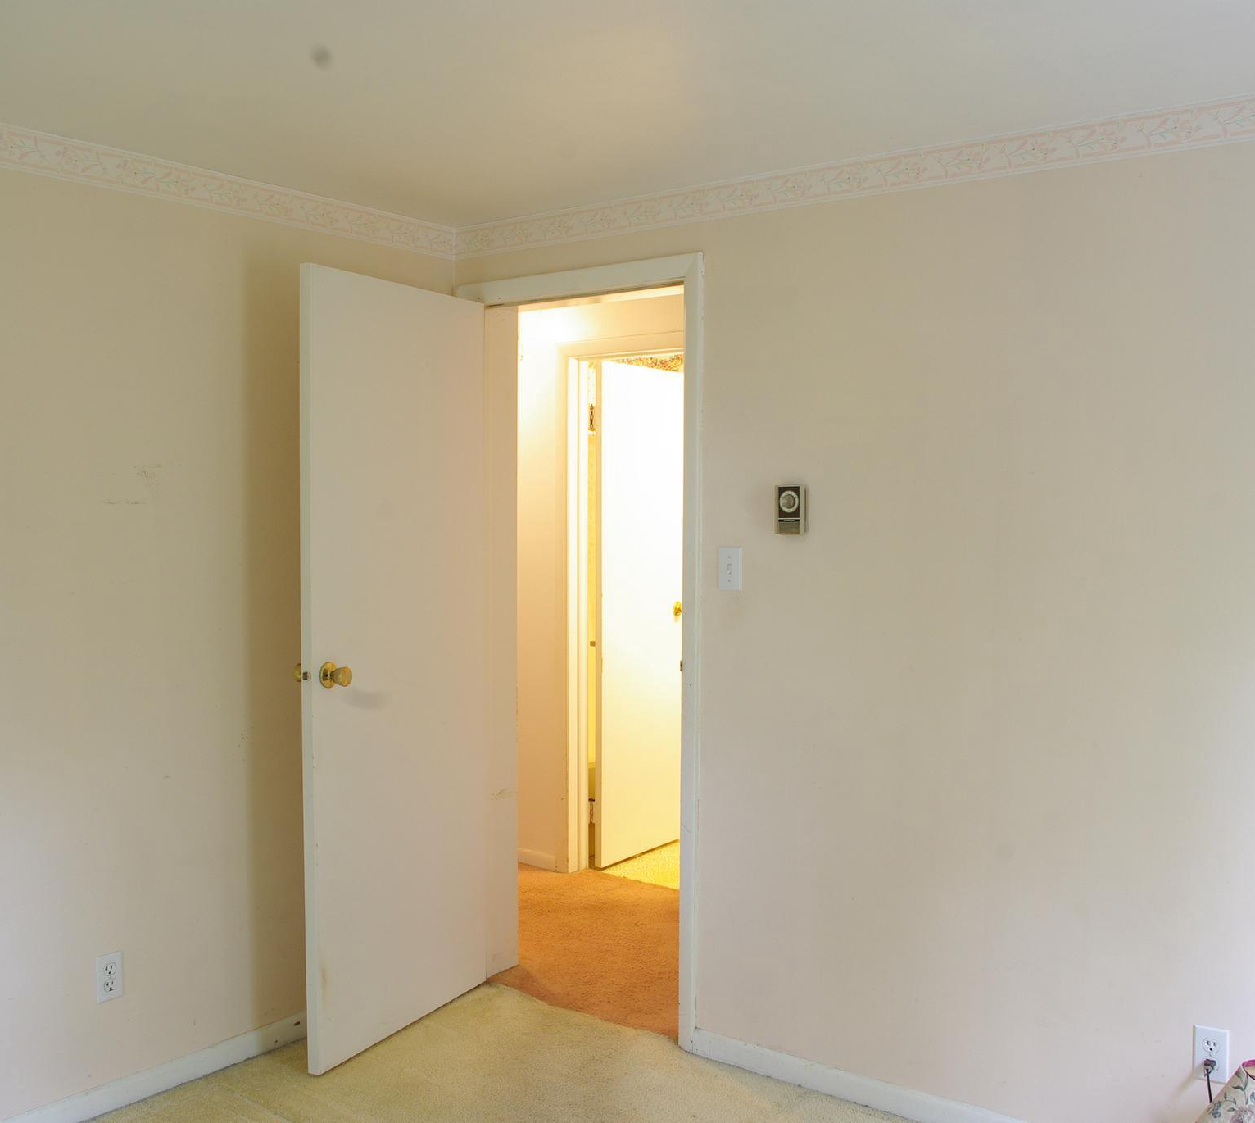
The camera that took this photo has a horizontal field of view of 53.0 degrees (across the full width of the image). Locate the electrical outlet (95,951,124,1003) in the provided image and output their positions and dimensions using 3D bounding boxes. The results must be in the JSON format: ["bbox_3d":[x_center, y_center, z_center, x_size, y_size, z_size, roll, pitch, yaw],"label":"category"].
[{"bbox_3d":[-1.235,0.991,3.002,0.009,0.114,0.071,2,3,37],"label":"electrical outlet"}]

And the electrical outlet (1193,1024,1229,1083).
[{"bbox_3d":[1.205,1.020,2.601,0.071,0.114,0.009,2,3,37],"label":"electrical outlet"}]

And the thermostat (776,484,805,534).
[{"bbox_3d":[0.398,-0.125,3.073,0.073,0.119,0.033,2,3,37],"label":"thermostat"}]

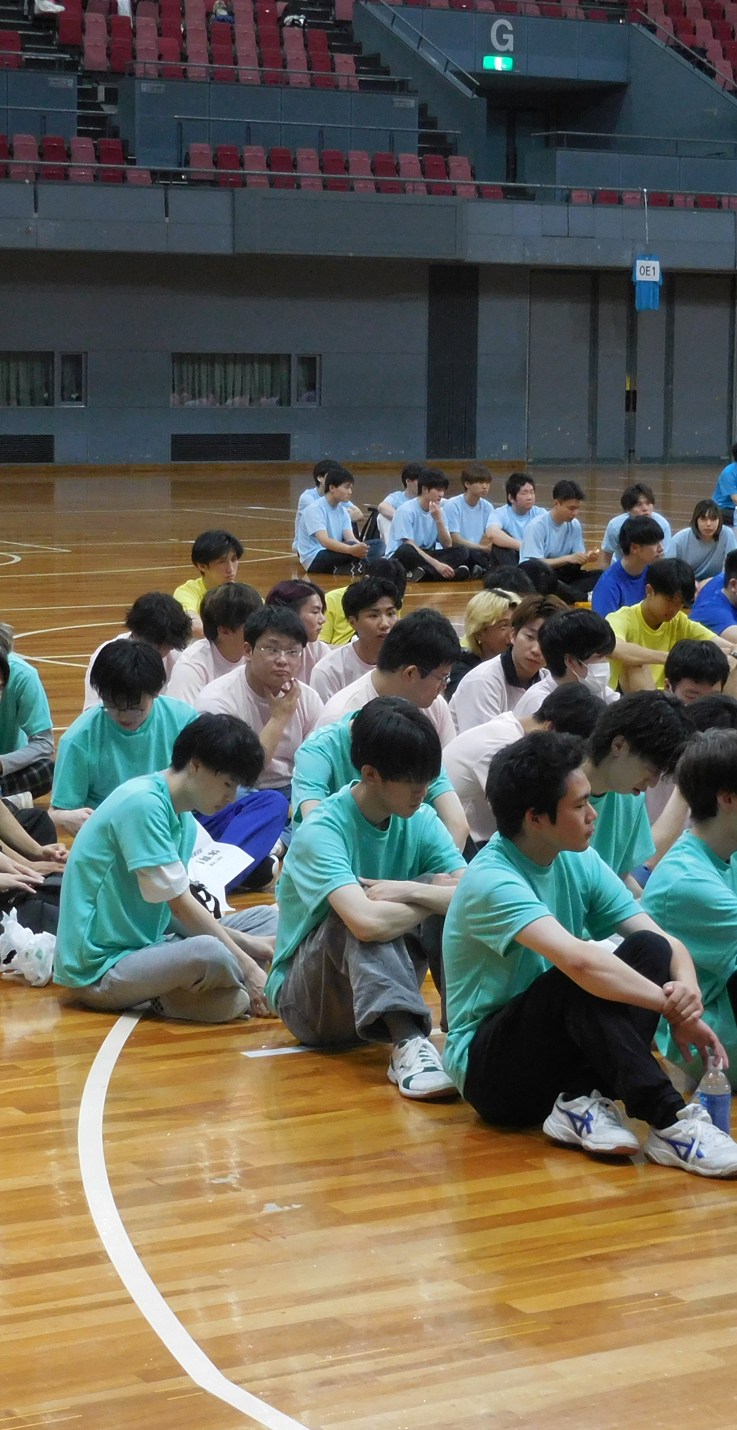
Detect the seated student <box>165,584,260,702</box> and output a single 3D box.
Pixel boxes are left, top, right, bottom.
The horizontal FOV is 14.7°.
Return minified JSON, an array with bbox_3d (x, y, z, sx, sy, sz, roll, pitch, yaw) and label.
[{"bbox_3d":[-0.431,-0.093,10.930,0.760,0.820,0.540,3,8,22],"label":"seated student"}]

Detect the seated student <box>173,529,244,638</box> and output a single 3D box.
[{"bbox_3d":[-0.717,-0.428,13.200,0.720,0.820,0.520,7,9,41],"label":"seated student"}]

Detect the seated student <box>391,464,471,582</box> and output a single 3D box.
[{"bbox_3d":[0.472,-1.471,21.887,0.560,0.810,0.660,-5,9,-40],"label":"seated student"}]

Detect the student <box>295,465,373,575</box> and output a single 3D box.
[{"bbox_3d":[-0.174,-1.508,22.215,0.720,0.810,0.580,6,9,38],"label":"student"}]

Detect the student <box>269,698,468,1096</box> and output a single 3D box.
[{"bbox_3d":[0.099,0.389,6.953,0.490,0.850,0.760,-4,9,-33],"label":"student"}]

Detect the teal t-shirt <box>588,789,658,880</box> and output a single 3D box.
[{"bbox_3d":[0.552,0.403,7.400,0.460,0.530,0.380,-7,10,-45],"label":"teal t-shirt"}]

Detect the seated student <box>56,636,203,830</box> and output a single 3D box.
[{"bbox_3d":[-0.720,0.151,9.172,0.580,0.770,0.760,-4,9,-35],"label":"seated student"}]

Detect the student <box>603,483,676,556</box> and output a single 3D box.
[{"bbox_3d":[1.821,-1.159,19.400,0.550,0.830,0.750,-2,8,-18],"label":"student"}]

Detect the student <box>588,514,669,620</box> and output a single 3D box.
[{"bbox_3d":[1.461,-0.621,15.140,0.530,0.830,0.740,-7,10,-45],"label":"student"}]

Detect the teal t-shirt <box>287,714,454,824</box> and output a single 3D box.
[{"bbox_3d":[0.015,0.271,8.450,0.500,0.520,0.380,-4,8,-33],"label":"teal t-shirt"}]

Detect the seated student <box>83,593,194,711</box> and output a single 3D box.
[{"bbox_3d":[-0.782,-0.054,10.552,0.750,0.790,0.560,6,9,36],"label":"seated student"}]

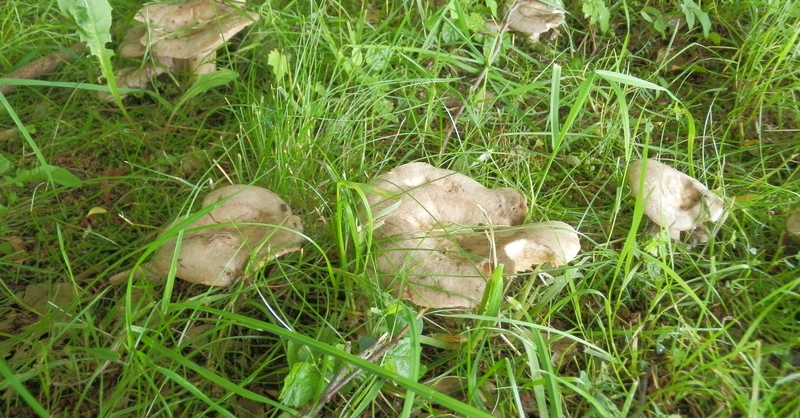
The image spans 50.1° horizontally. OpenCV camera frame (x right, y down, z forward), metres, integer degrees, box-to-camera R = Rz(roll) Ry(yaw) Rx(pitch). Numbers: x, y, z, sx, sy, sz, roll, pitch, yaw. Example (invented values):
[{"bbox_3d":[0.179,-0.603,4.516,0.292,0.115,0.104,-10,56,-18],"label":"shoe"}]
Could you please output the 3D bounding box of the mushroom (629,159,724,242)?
[{"bbox_3d":[0.234,-0.008,0.725,0.080,0.050,0.068,0,38,0],"label":"mushroom"}]

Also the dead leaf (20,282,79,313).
[{"bbox_3d":[-0.276,0.070,0.674,0.047,0.011,0.038,0,38,0],"label":"dead leaf"}]

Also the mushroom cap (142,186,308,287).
[{"bbox_3d":[-0.144,0.022,0.700,0.128,0.060,0.100,0,38,0],"label":"mushroom cap"}]

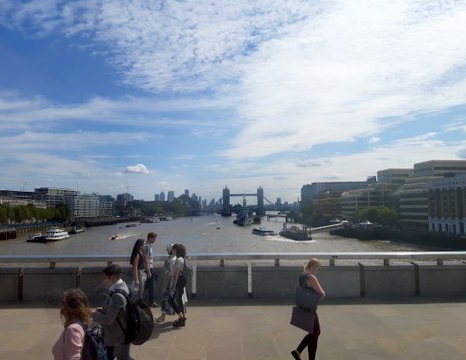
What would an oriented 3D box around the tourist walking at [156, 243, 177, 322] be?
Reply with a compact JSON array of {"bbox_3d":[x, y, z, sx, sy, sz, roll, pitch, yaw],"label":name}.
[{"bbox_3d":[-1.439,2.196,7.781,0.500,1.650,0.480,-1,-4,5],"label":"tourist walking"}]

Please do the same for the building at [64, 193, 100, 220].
[{"bbox_3d":[-198.000,34.400,468.000,24.000,34.000,54.000,-1,-5,13],"label":"building"}]

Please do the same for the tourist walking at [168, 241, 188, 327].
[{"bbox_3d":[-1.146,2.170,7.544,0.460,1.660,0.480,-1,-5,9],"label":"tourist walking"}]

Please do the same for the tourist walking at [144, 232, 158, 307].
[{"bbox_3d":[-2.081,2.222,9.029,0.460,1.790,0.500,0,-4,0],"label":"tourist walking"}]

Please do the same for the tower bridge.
[{"bbox_3d":[27.270,51.886,870.000,110.000,72.000,20.000,0,-4,0],"label":"tower bridge"}]

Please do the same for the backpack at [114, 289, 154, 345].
[{"bbox_3d":[-1.101,1.614,4.200,0.270,0.510,0.320,-2,-5,23],"label":"backpack"}]

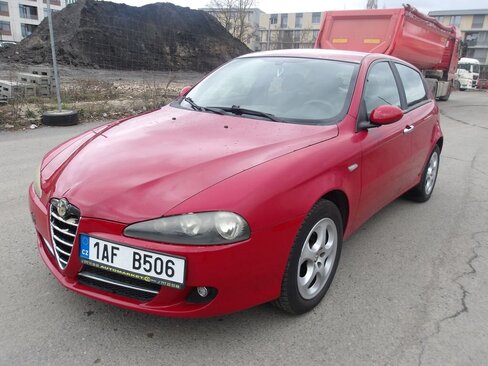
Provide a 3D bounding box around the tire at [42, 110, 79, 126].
[{"bbox_3d":[-3.720,-1.306,7.724,0.650,0.220,0.650,15,21,35],"label":"tire"}]

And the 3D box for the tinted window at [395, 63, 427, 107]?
[{"bbox_3d":[1.476,-0.856,3.310,0.050,0.385,0.740,-17,2,37],"label":"tinted window"}]

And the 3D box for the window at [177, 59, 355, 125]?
[{"bbox_3d":[0.140,-0.684,2.738,1.400,0.125,0.840,15,53,35],"label":"window"}]

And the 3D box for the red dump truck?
[{"bbox_3d":[6.384,-4.938,15.590,2.520,3.420,9.500,16,21,37],"label":"red dump truck"}]

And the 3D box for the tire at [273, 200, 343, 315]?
[{"bbox_3d":[0.321,0.379,2.081,0.205,0.632,0.632,15,21,35],"label":"tire"}]

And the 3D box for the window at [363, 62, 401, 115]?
[{"bbox_3d":[0.921,-0.658,2.616,0.050,0.410,0.810,-17,0,40],"label":"window"}]

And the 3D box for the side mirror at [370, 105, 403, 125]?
[{"bbox_3d":[0.850,-0.406,2.260,0.205,0.135,0.130,15,21,35],"label":"side mirror"}]

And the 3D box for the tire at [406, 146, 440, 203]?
[{"bbox_3d":[1.886,-0.131,4.023,0.205,0.632,0.632,15,21,35],"label":"tire"}]

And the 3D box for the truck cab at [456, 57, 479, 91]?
[{"bbox_3d":[25.084,-12.318,42.982,2.400,3.350,2.200,-11,21,-38],"label":"truck cab"}]

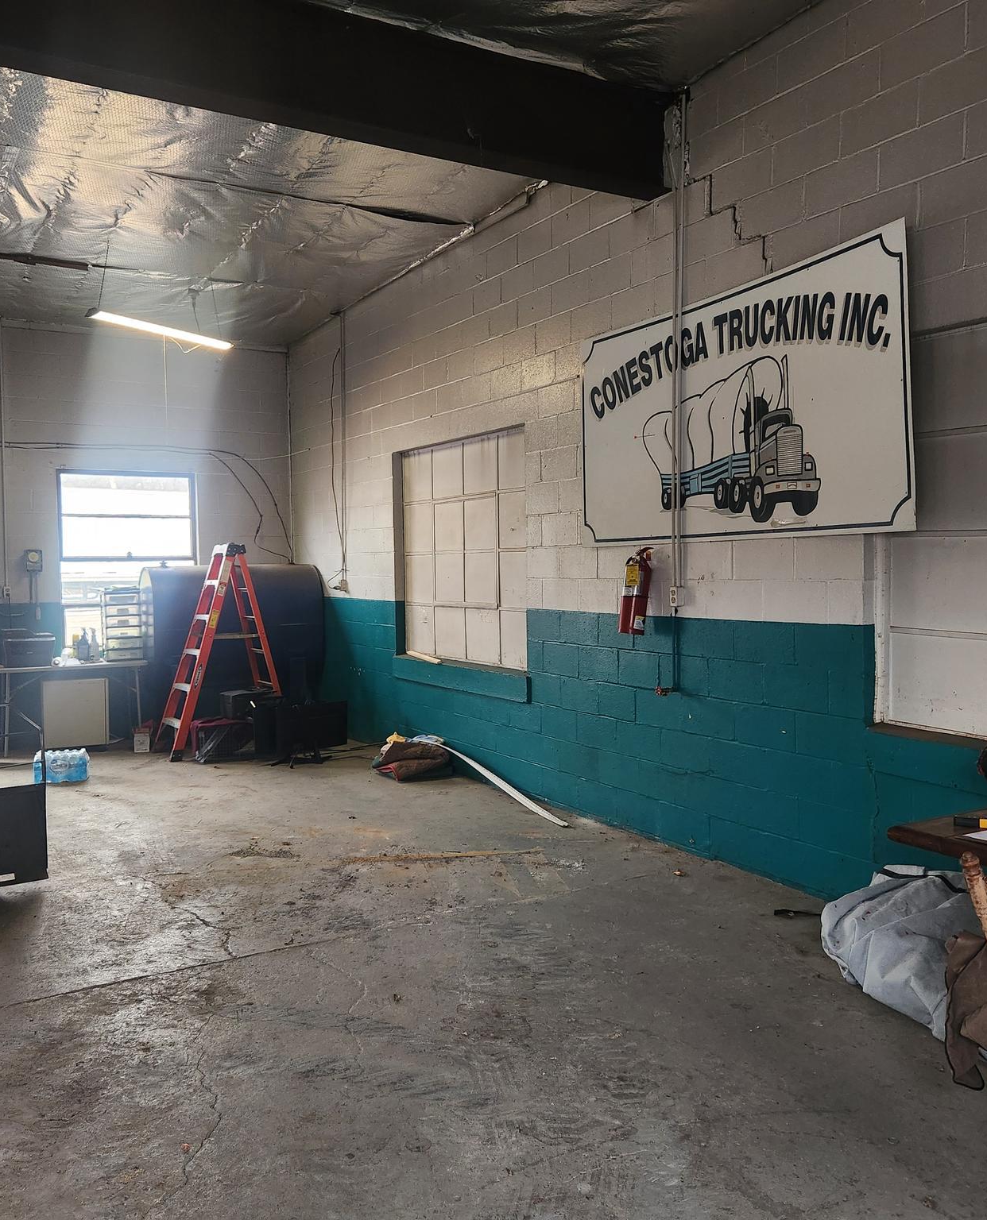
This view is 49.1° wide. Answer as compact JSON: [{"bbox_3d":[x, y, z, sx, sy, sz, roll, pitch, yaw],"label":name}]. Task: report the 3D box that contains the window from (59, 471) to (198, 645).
[{"bbox_3d":[-3.392,-0.478,10.084,1.230,1.600,0.100,-2,3,-30],"label":"window"}]

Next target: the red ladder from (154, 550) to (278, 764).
[{"bbox_3d":[-2.259,0.321,9.171,1.100,1.750,0.540,-2,3,-30],"label":"red ladder"}]

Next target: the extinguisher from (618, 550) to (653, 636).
[{"bbox_3d":[0.775,-0.101,5.911,0.140,0.480,0.170,-5,12,-30],"label":"extinguisher"}]

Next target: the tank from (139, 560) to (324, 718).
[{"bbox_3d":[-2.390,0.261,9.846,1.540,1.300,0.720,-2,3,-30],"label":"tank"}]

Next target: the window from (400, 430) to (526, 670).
[{"bbox_3d":[-0.218,-0.437,7.926,0.100,1.620,2.000,-2,3,-30],"label":"window"}]

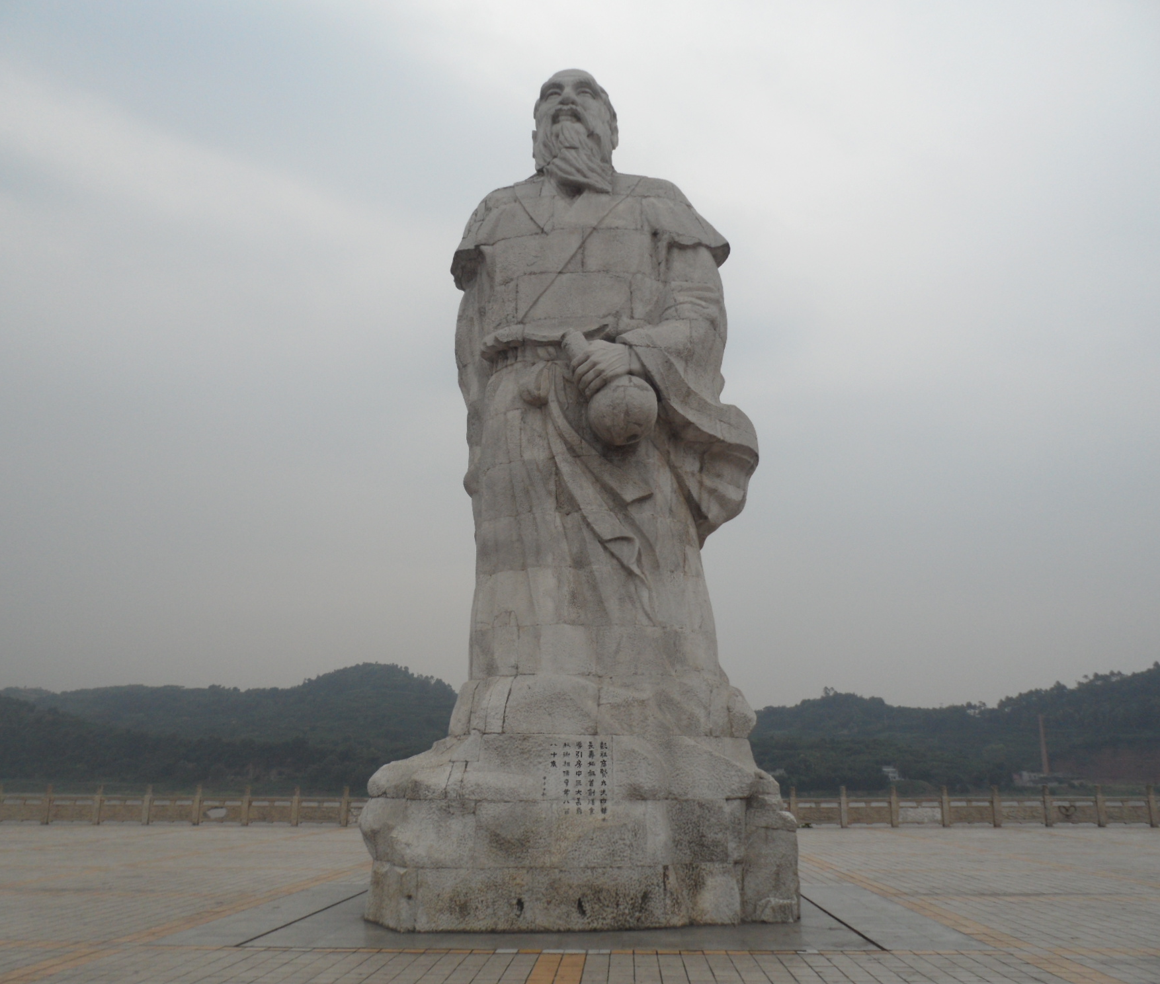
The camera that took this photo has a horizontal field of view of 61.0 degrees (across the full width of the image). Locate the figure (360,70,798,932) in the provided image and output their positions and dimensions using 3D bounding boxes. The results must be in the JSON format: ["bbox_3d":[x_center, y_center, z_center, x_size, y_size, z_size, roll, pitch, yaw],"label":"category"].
[{"bbox_3d":[0.000,-0.673,13.733,4.884,12.032,3.700,-1,-16,3],"label":"figure"}]

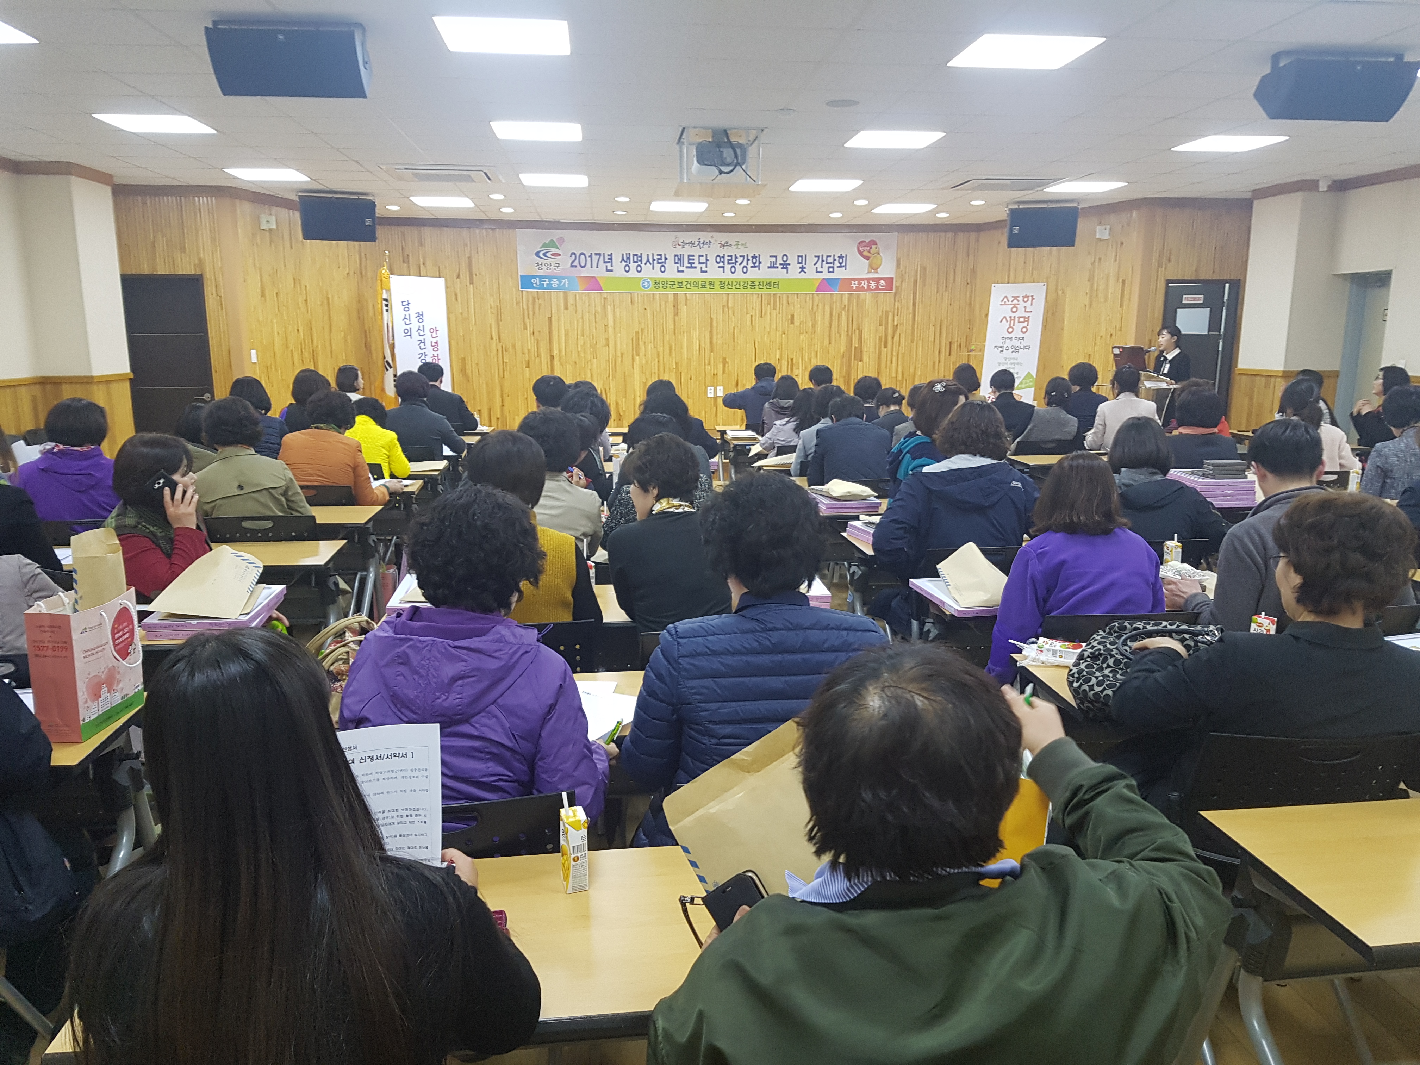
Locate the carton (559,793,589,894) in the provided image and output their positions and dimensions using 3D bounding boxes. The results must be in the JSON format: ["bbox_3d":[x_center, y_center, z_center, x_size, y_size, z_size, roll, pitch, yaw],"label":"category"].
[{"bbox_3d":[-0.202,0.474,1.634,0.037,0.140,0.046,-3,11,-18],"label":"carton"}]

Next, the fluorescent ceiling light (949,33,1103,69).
[{"bbox_3d":[1.596,-2.465,5.433,0.605,0.060,0.605,-1,10,-5],"label":"fluorescent ceiling light"}]

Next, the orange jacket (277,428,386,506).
[{"bbox_3d":[-1.957,-0.243,5.569,0.540,0.610,0.440,0,11,-2],"label":"orange jacket"}]

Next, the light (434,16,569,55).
[{"bbox_3d":[-0.985,-2.415,5.153,0.605,0.060,0.605,-1,10,-5],"label":"light"}]

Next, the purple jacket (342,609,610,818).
[{"bbox_3d":[-0.444,0.420,2.018,0.500,0.620,0.420,-1,11,-5],"label":"purple jacket"}]

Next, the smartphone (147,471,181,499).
[{"bbox_3d":[-1.803,-0.133,3.555,0.150,0.075,0.010,42,1,-14],"label":"smartphone"}]

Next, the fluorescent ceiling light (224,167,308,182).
[{"bbox_3d":[-3.892,-3.182,9.398,0.590,0.070,0.590,-1,11,-5],"label":"fluorescent ceiling light"}]

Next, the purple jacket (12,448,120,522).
[{"bbox_3d":[-2.831,-0.089,4.779,0.480,0.600,0.340,-1,10,-5],"label":"purple jacket"}]

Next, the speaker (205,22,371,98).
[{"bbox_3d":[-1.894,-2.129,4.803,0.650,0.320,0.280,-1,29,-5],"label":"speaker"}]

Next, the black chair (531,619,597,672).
[{"bbox_3d":[-0.556,0.612,3.108,0.480,0.820,0.530,-1,10,-5],"label":"black chair"}]

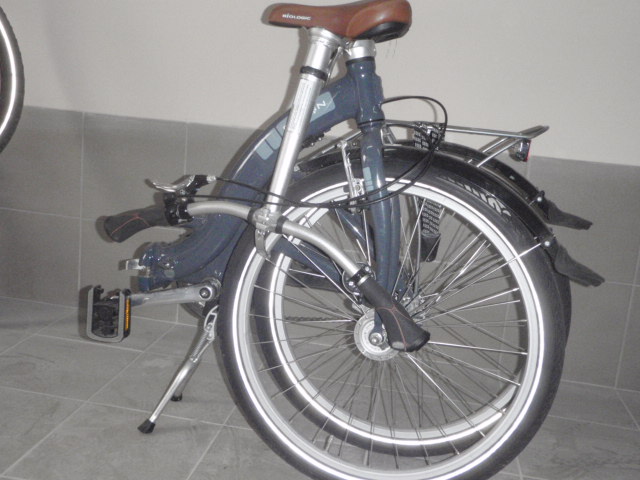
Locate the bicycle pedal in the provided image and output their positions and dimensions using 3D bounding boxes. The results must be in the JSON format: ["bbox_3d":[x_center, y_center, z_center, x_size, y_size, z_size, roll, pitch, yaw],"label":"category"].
[{"bbox_3d":[-0.390,0.137,1.222,0.071,0.096,0.035,7,13,8],"label":"bicycle pedal"}]

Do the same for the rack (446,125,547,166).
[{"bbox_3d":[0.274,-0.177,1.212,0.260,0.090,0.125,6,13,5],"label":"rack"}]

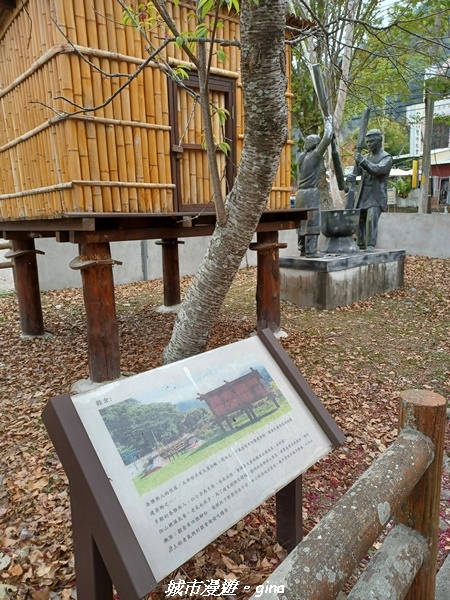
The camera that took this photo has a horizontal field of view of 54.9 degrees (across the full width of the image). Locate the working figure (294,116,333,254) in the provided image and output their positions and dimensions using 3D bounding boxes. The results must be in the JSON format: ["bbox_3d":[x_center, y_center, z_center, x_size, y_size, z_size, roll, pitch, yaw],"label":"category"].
[{"bbox_3d":[1.278,-1.620,6.307,0.450,1.976,0.440,-10,14,-38],"label":"working figure"}]

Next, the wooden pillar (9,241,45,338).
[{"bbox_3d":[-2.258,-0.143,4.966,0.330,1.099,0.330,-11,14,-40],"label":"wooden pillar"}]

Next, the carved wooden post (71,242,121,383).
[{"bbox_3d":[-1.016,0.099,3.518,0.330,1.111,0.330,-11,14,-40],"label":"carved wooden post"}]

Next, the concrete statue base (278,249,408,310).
[{"bbox_3d":[1.849,-0.397,6.832,2.041,0.656,0.975,-10,14,-38],"label":"concrete statue base"}]

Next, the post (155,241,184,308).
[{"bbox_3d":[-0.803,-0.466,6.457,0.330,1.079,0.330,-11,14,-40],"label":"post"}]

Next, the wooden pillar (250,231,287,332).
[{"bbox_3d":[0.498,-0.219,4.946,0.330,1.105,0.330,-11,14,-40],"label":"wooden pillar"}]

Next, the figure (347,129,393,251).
[{"bbox_3d":[2.304,-1.761,7.053,0.580,1.911,0.550,-10,14,-38],"label":"figure"}]

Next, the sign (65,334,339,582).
[{"bbox_3d":[-0.022,0.416,1.395,0.824,0.520,0.060,-12,-30,-45],"label":"sign"}]

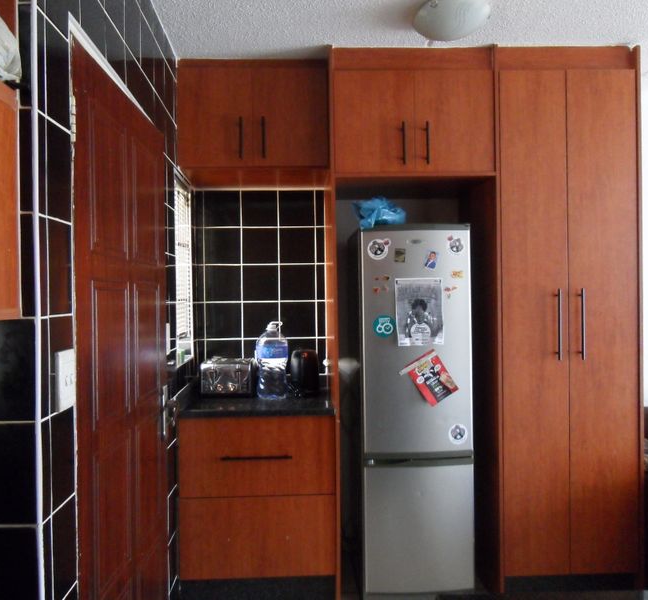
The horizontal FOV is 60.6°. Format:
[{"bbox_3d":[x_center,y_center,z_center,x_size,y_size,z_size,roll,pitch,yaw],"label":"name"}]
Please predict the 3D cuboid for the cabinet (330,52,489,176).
[{"bbox_3d":[0.390,-0.836,2.750,0.728,0.580,0.575,0,0,-3],"label":"cabinet"}]

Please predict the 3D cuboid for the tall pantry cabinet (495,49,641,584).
[{"bbox_3d":[1.092,0.109,2.785,0.672,2.490,0.580,0,0,-3],"label":"tall pantry cabinet"}]

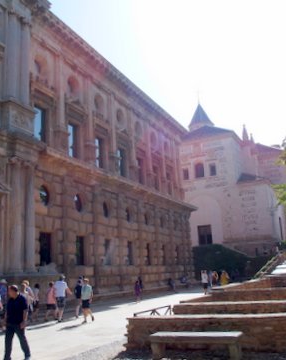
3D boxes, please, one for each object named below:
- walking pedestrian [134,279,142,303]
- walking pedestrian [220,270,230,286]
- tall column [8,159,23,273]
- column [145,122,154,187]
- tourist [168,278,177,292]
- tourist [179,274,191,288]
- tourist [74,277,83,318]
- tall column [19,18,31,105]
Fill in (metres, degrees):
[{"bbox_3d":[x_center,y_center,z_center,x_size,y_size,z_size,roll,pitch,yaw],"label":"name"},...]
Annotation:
[{"bbox_3d":[-0.352,6.876,23.942,0.480,1.379,0.450,-10,-15,25],"label":"walking pedestrian"},{"bbox_3d":[7.540,9.262,36.084,0.550,1.650,0.420,-10,-15,24],"label":"walking pedestrian"},{"bbox_3d":[-6.118,1.626,18.796,0.700,5.590,0.700,-10,-15,24],"label":"tall column"},{"bbox_3d":[0.626,-2.421,38.382,0.500,6.511,0.900,-10,-15,25],"label":"column"},{"bbox_3d":[2.576,9.380,34.534,0.800,1.155,0.520,-10,-15,24],"label":"tourist"},{"bbox_3d":[3.996,9.833,37.441,0.800,1.215,0.600,-10,-15,24],"label":"tourist"},{"bbox_3d":[-2.770,5.057,16.748,0.520,1.710,0.420,-10,-15,24],"label":"tourist"},{"bbox_3d":[-6.385,-6.486,21.122,0.570,4.993,0.570,-4,-13,-1],"label":"tall column"}]

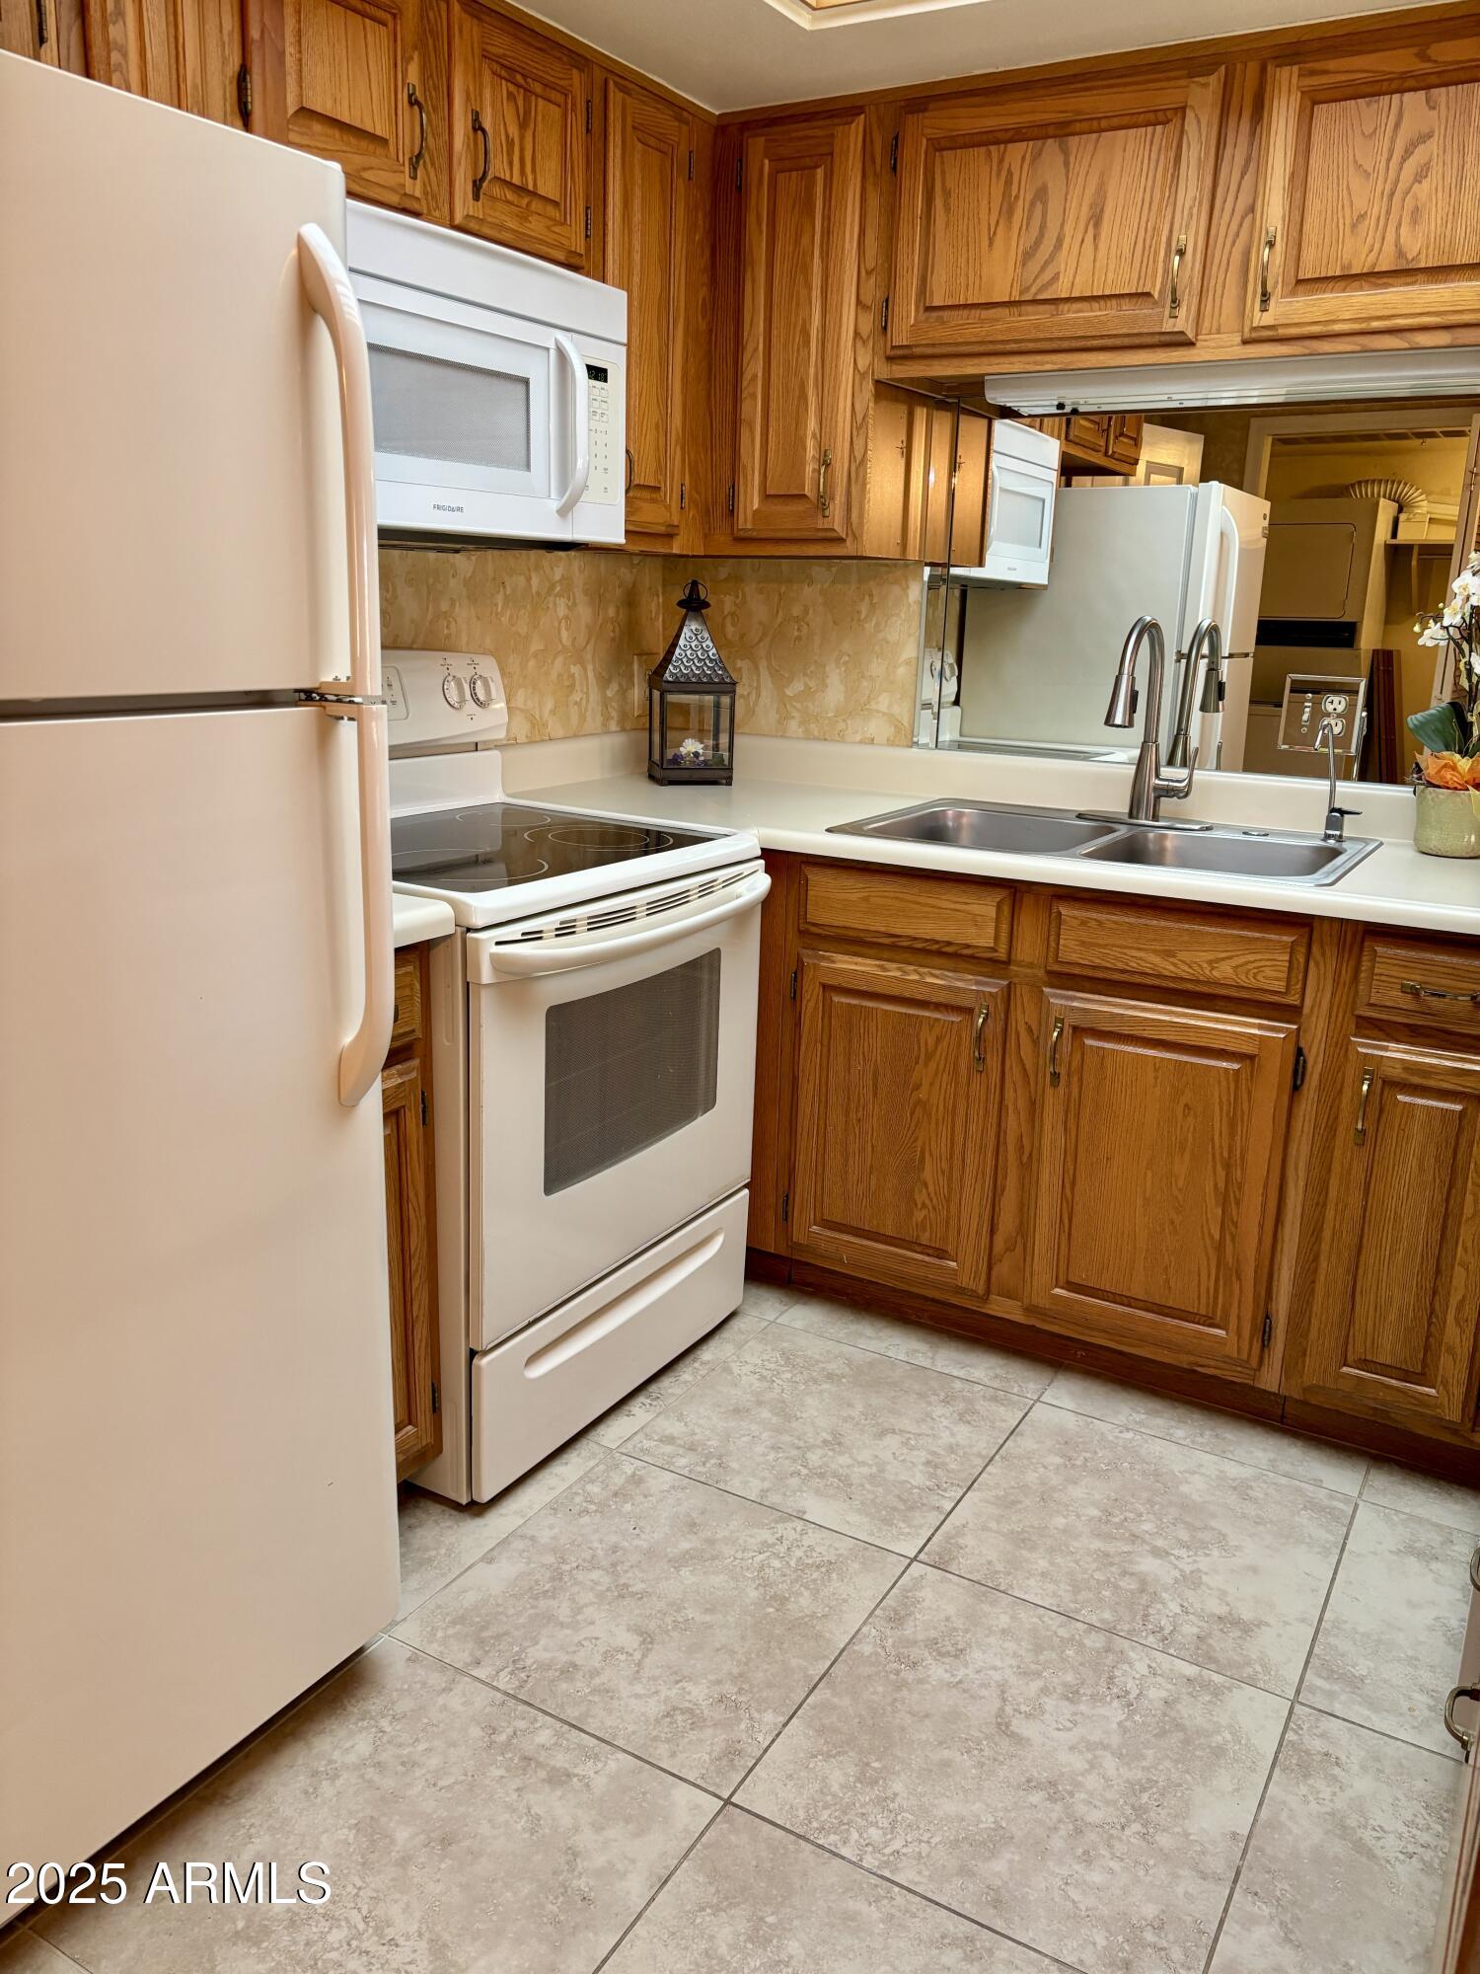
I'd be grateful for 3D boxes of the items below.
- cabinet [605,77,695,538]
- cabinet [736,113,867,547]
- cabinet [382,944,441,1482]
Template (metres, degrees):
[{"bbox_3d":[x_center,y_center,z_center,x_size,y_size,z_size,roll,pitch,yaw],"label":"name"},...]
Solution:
[{"bbox_3d":[-0.298,-1.187,2.674,0.325,0.720,0.265,10,17,29],"label":"cabinet"},{"bbox_3d":[0.175,-1.216,2.837,0.248,0.720,0.325,10,17,29],"label":"cabinet"},{"bbox_3d":[-0.747,0.299,2.049,0.605,0.825,0.280,10,17,29],"label":"cabinet"}]

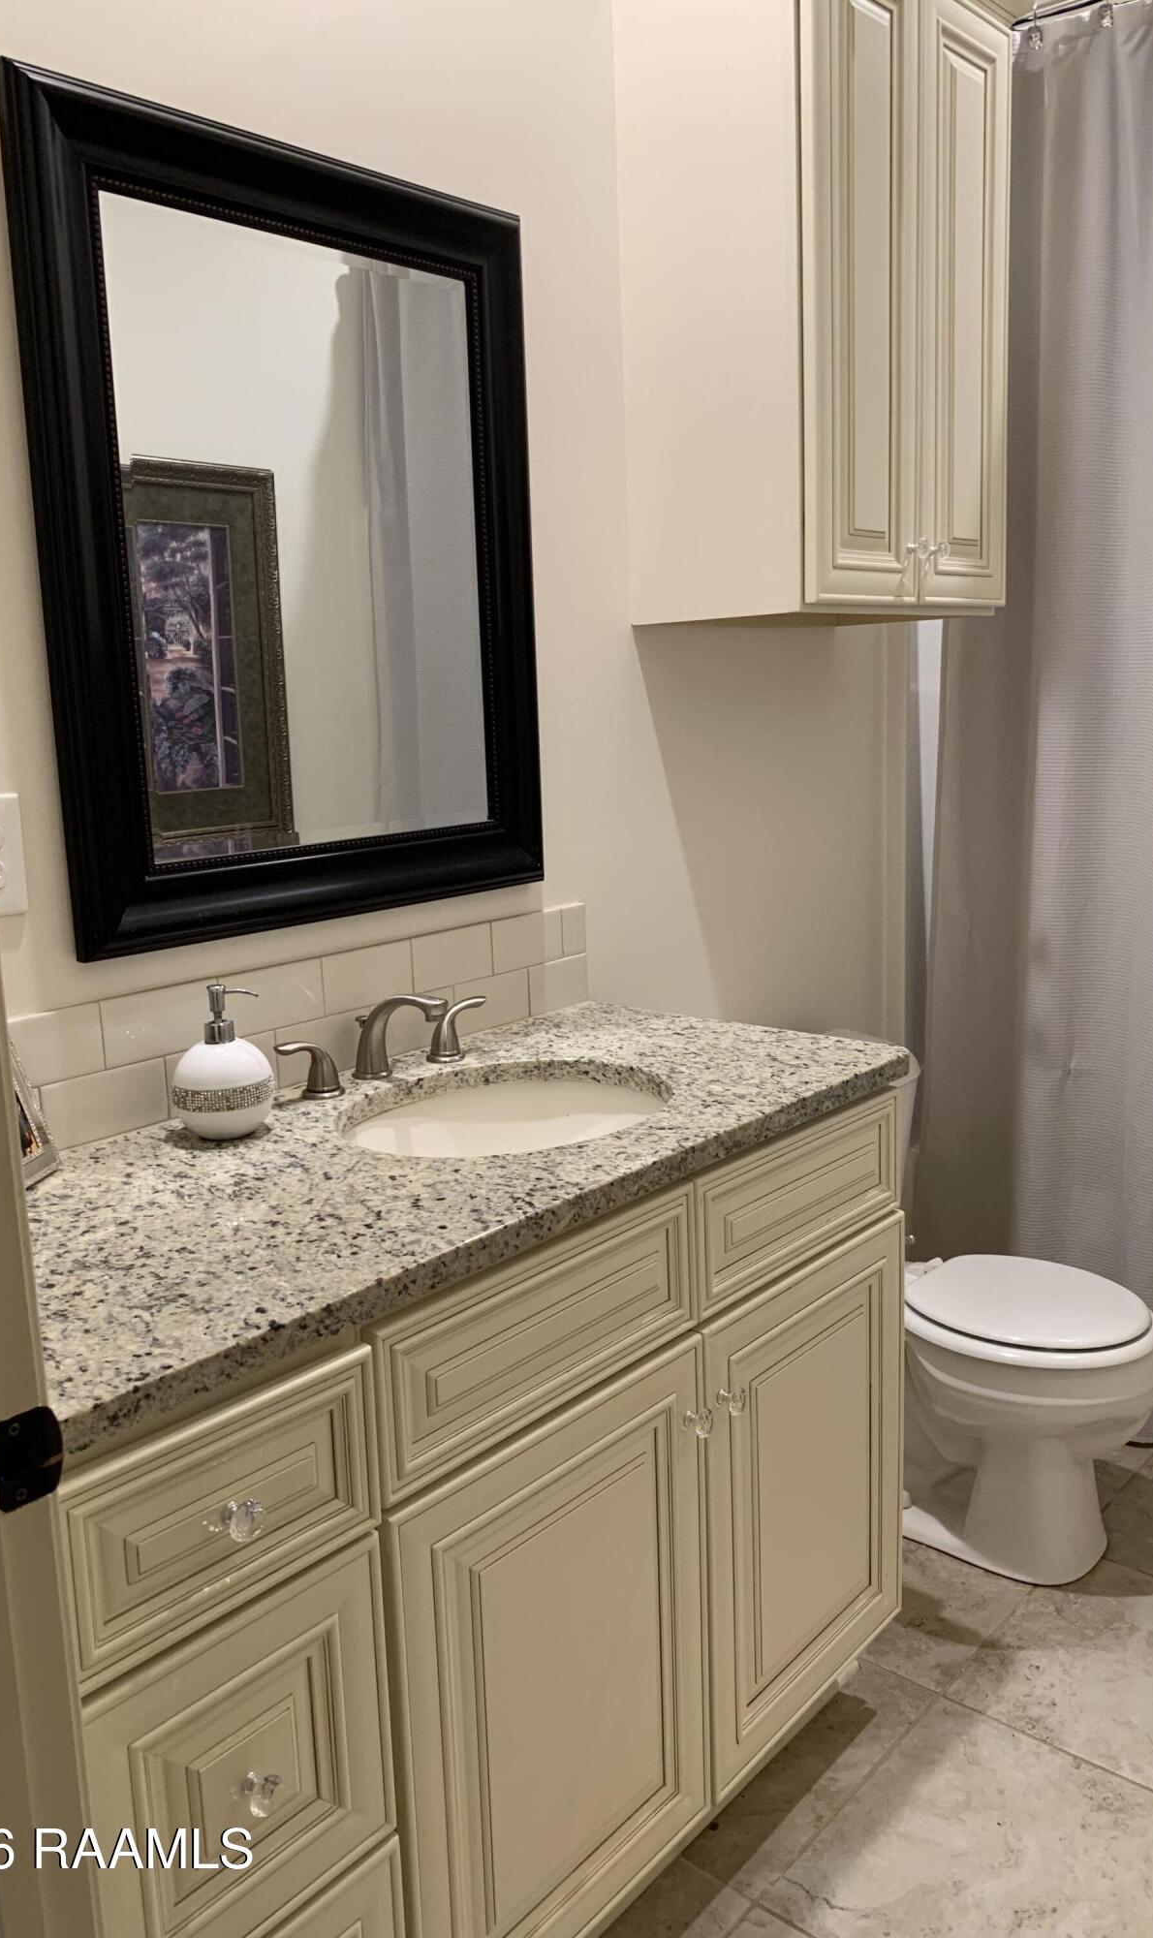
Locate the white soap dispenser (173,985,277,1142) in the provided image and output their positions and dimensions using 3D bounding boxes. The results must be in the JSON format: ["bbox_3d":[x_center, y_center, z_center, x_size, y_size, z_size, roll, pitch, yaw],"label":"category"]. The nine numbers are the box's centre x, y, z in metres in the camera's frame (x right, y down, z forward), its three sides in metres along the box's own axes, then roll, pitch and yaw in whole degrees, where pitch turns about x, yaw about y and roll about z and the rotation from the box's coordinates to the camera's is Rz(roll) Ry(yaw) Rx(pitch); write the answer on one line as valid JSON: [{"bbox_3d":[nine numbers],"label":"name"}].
[{"bbox_3d":[-0.390,0.100,1.599,0.114,0.167,0.112,-1,11,3],"label":"white soap dispenser"}]

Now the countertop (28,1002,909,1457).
[{"bbox_3d":[-0.179,0.194,1.593,0.568,0.031,1.245,7,14,40],"label":"countertop"}]

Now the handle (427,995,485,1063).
[{"bbox_3d":[-0.159,0.077,1.926,0.052,0.072,0.101,7,14,40],"label":"handle"}]

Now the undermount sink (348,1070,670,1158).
[{"bbox_3d":[-0.080,0.254,1.714,0.365,0.155,0.435,7,14,40],"label":"undermount sink"}]

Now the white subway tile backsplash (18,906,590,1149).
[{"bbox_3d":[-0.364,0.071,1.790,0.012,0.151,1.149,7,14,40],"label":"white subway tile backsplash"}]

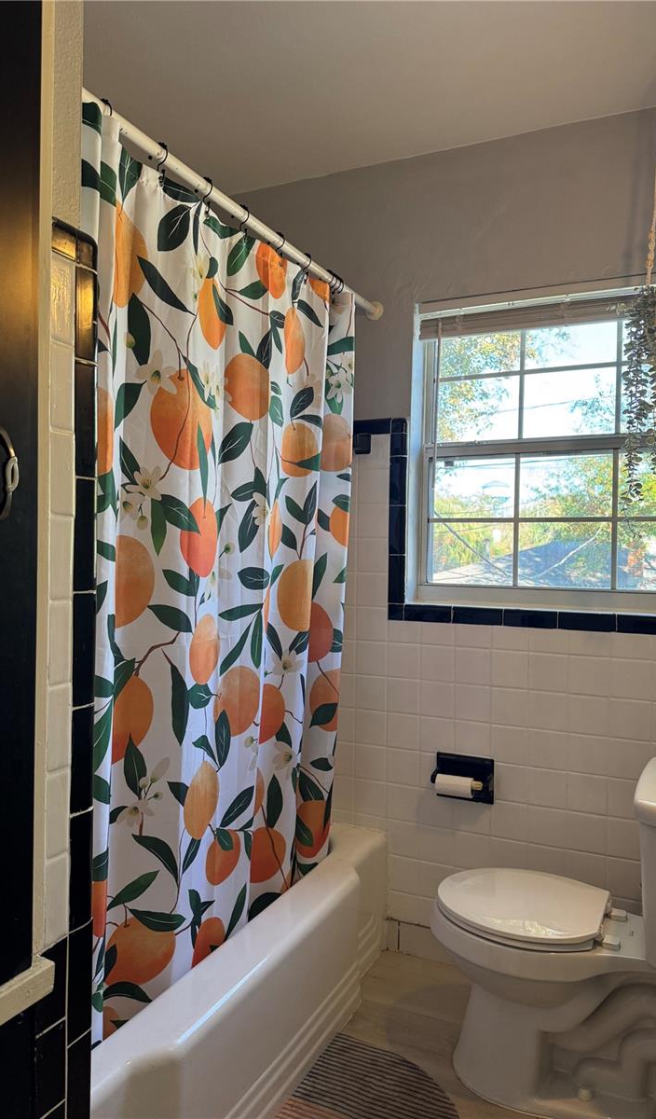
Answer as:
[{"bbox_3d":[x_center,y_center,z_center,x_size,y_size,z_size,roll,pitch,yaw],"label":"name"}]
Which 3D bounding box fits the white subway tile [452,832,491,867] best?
[{"bbox_3d":[0.431,0.872,2.321,0.108,0.109,0.010,1,2,27],"label":"white subway tile"}]

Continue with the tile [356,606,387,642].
[{"bbox_3d":[0.141,0.203,2.444,0.108,0.109,0.009,1,1,26],"label":"tile"}]

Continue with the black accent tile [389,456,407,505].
[{"bbox_3d":[0.217,-0.241,2.394,0.053,0.151,0.010,1,2,27],"label":"black accent tile"}]

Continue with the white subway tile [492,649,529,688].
[{"bbox_3d":[0.528,0.320,2.242,0.108,0.108,0.010,1,1,27],"label":"white subway tile"}]

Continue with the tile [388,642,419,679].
[{"bbox_3d":[0.237,0.314,2.391,0.108,0.108,0.009,1,1,27],"label":"tile"}]

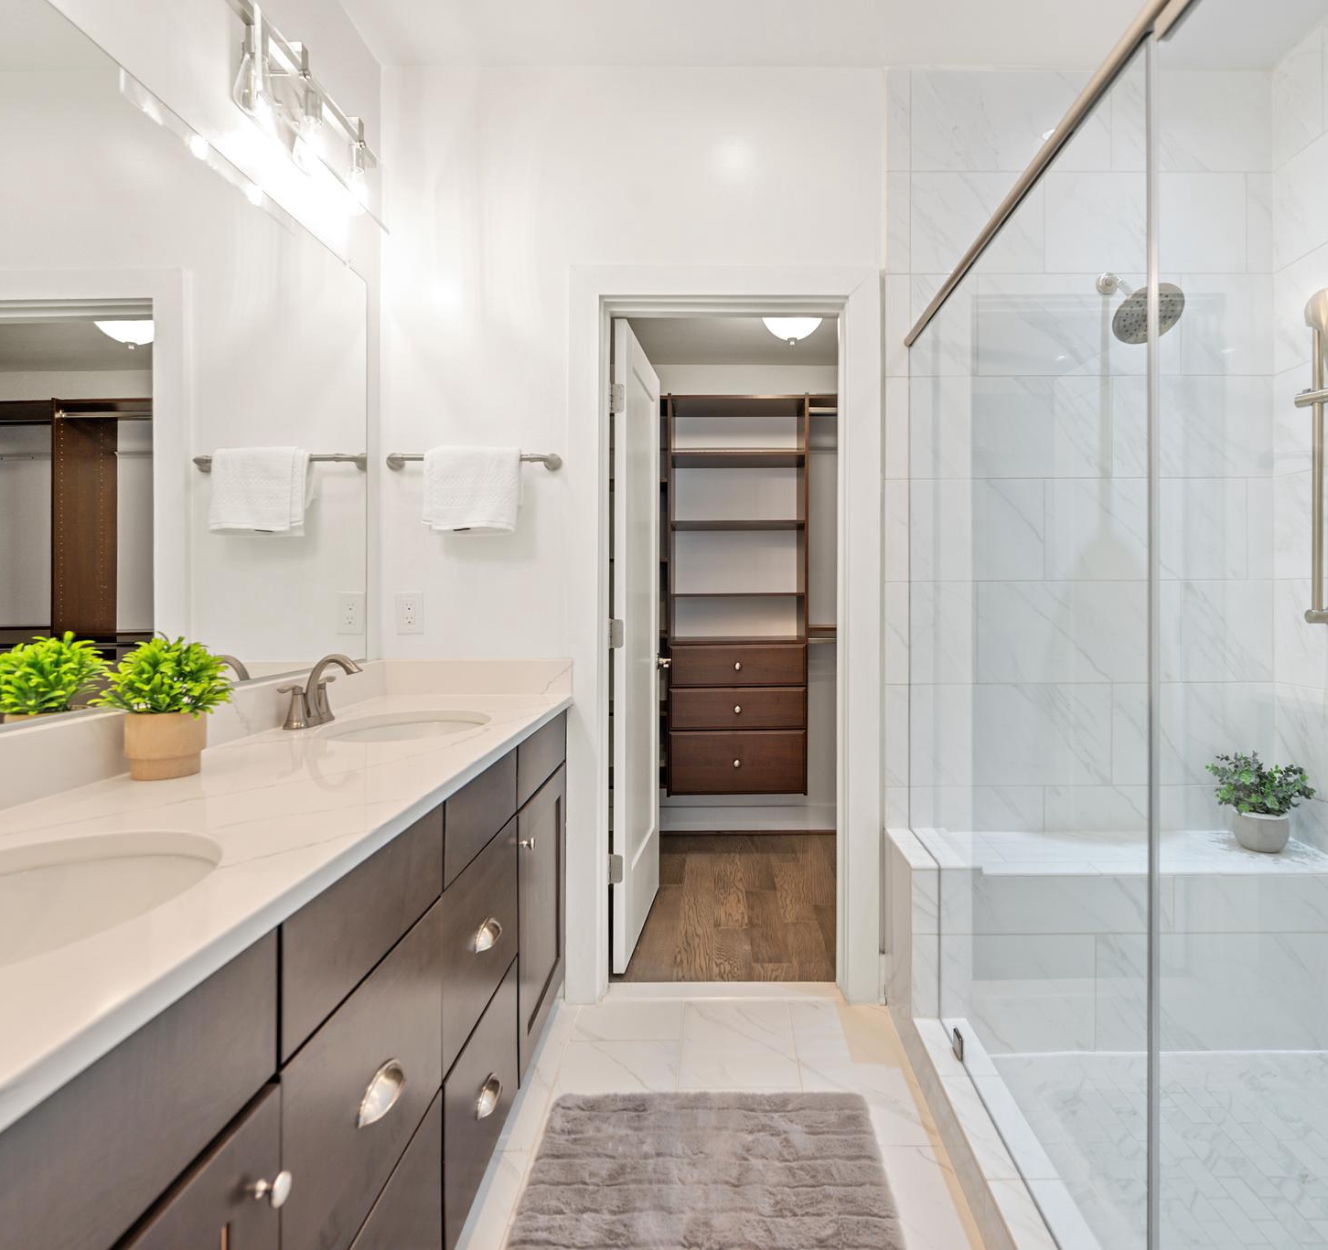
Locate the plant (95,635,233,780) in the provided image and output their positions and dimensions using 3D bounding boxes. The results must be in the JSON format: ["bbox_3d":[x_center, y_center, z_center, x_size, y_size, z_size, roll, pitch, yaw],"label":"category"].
[{"bbox_3d":[-0.842,0.135,1.230,0.205,0.226,0.205,0,1,2],"label":"plant"}]

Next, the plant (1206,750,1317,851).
[{"bbox_3d":[1.637,0.473,2.000,0.250,0.262,0.240,0,1,2],"label":"plant"}]

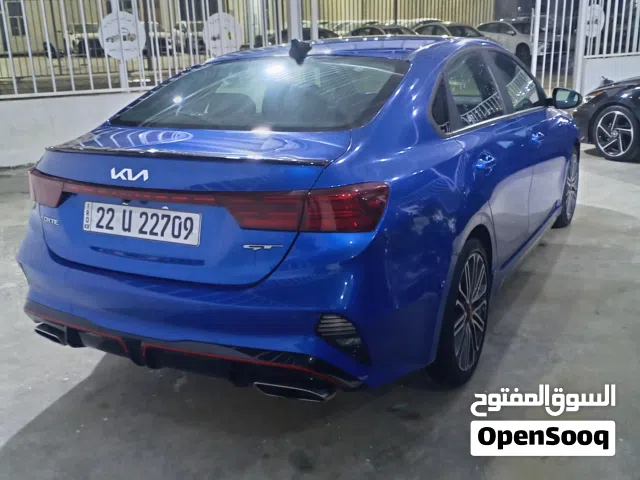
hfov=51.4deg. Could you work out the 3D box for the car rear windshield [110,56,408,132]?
[{"bbox_3d":[-0.229,-0.645,2.841,1.200,0.320,0.740,7,18,28],"label":"car rear windshield"}]

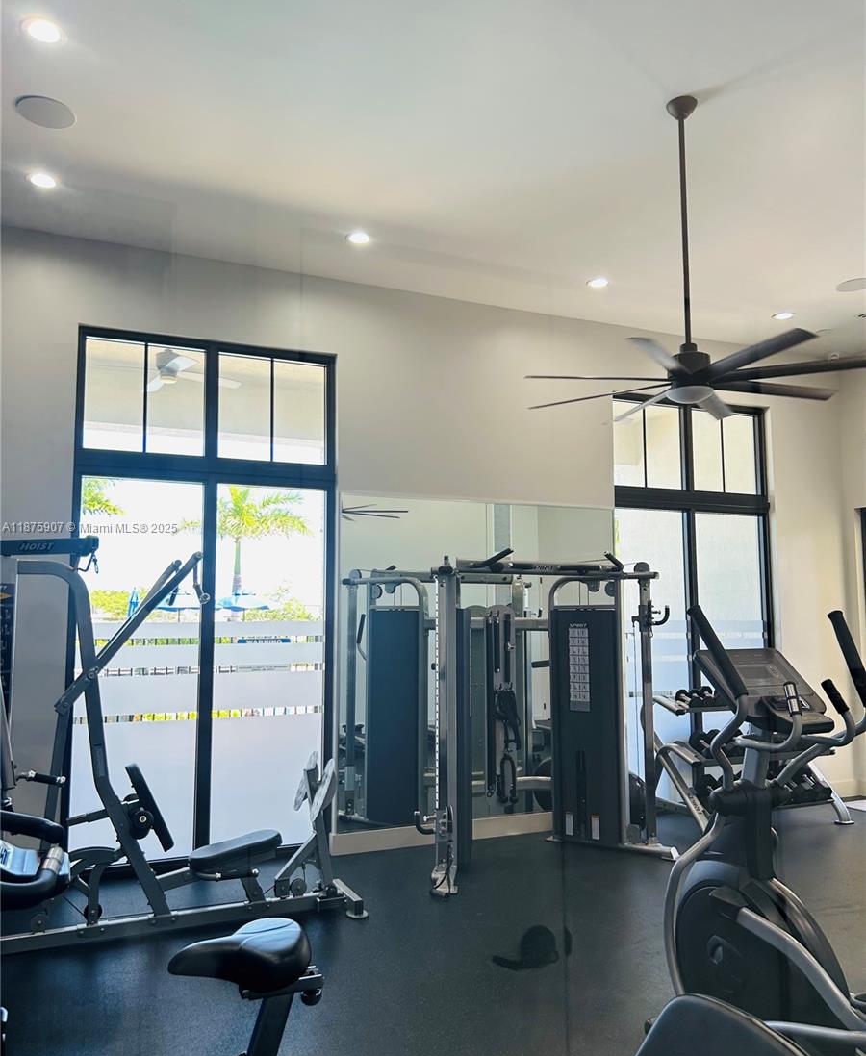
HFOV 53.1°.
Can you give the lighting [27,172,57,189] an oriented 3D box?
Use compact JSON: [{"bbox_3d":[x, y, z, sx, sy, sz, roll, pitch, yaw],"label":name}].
[{"bbox_3d":[-2.238,-1.996,4.981,0.175,0.030,0.175,2,-6,-23],"label":"lighting"}]

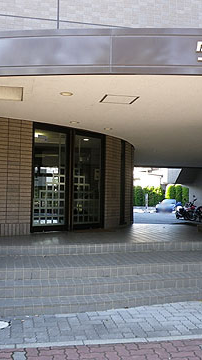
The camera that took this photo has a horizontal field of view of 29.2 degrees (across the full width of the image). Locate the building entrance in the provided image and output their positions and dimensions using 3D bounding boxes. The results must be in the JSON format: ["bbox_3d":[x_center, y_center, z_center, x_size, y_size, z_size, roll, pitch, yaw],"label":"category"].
[{"bbox_3d":[-0.633,0.005,8.043,1.938,2.091,0.250,3,-3,-45],"label":"building entrance"}]

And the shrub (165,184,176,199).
[{"bbox_3d":[6.712,1.478,37.500,1.000,2.100,1.000,1,-2,-15],"label":"shrub"}]

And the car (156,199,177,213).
[{"bbox_3d":[5.733,2.159,32.500,1.720,1.350,4.300,0,-2,24],"label":"car"}]

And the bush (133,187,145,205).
[{"bbox_3d":[3.621,1.553,37.000,1.150,2.000,1.100,1,-2,-15],"label":"bush"}]

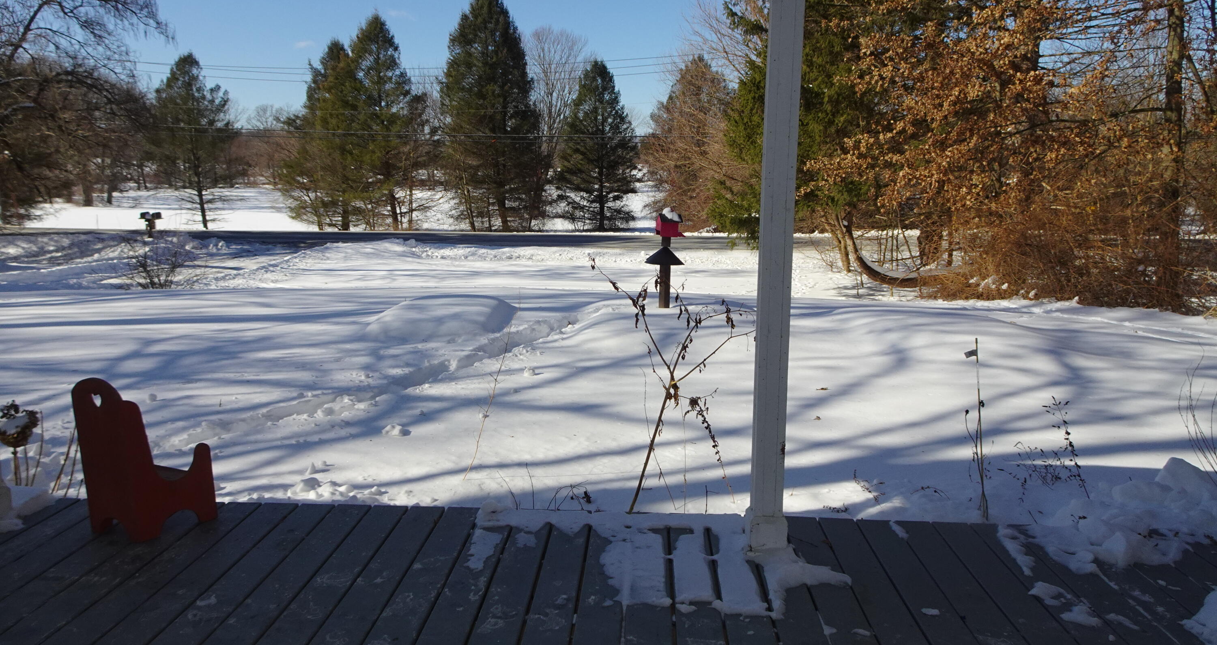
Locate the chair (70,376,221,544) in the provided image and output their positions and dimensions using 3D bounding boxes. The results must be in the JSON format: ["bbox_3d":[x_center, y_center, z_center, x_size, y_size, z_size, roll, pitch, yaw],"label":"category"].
[{"bbox_3d":[-1.701,0.465,3.118,0.285,0.590,0.320,5,11,26],"label":"chair"}]

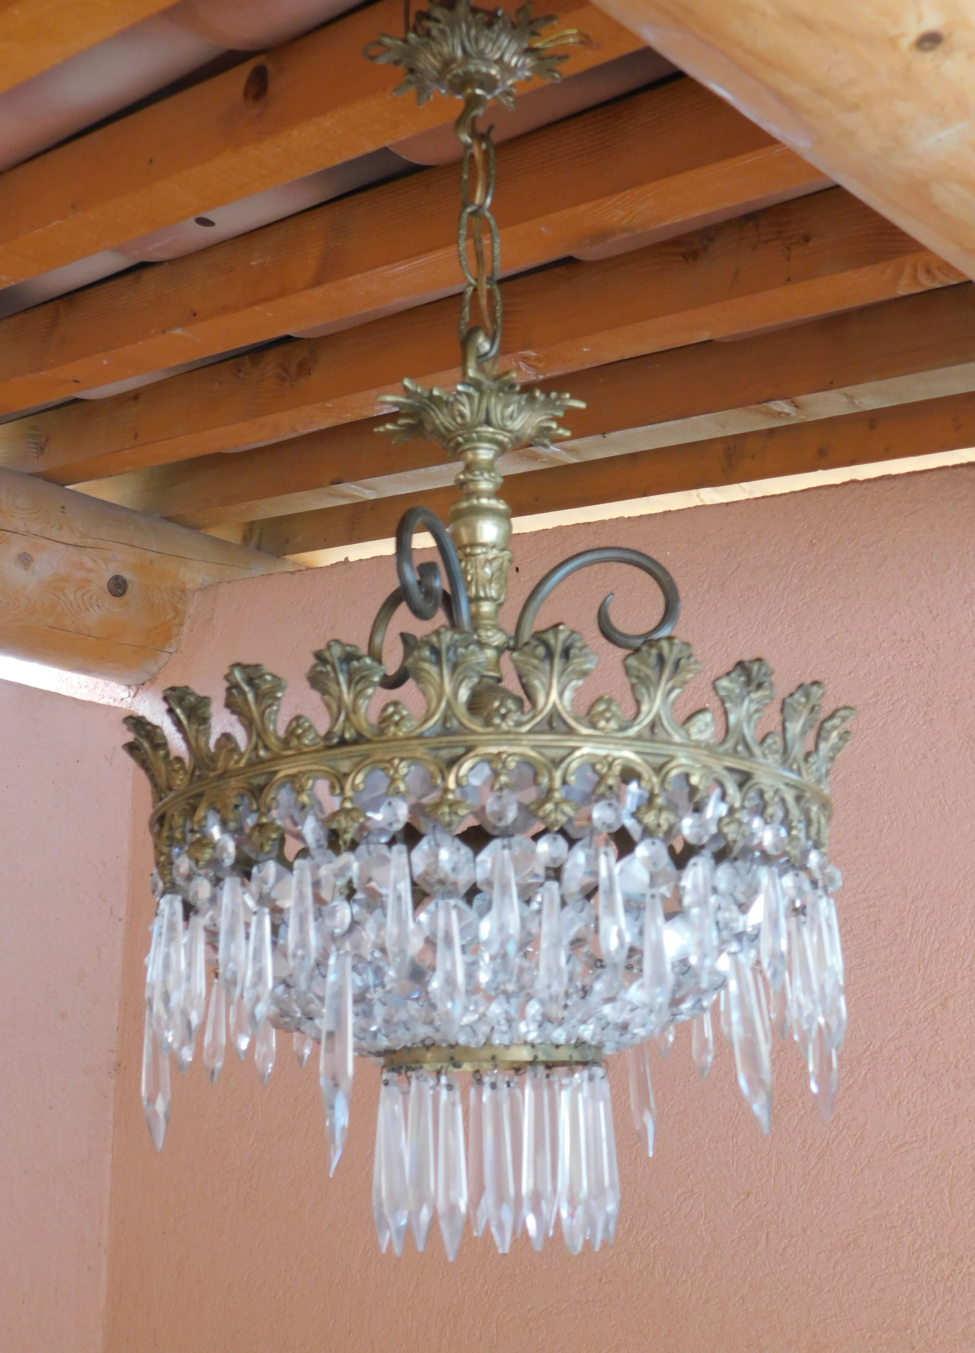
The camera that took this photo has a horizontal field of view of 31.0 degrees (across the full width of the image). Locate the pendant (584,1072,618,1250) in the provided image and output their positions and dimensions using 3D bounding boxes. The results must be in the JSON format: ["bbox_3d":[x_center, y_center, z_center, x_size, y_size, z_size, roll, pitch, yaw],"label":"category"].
[{"bbox_3d":[0.058,0.247,0.903,0.013,0.090,0.015,-10,-21,26],"label":"pendant"}]

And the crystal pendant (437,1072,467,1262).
[{"bbox_3d":[-0.018,0.244,0.875,0.015,0.090,0.013,-9,-21,22],"label":"crystal pendant"}]

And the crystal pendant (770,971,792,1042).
[{"bbox_3d":[0.178,0.189,1.066,0.011,0.064,0.013,5,-18,-19],"label":"crystal pendant"}]

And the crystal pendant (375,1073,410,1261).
[{"bbox_3d":[-0.052,0.264,0.954,0.015,0.096,0.017,6,-19,-21],"label":"crystal pendant"}]

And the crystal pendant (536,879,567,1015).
[{"bbox_3d":[0.029,0.124,0.804,0.014,0.063,0.011,1,-18,-7],"label":"crystal pendant"}]

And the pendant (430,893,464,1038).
[{"bbox_3d":[-0.017,0.129,0.780,0.016,0.064,0.011,-3,-19,6],"label":"pendant"}]

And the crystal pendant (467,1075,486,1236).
[{"bbox_3d":[-0.005,0.278,1.019,0.014,0.091,0.012,2,-18,-10],"label":"crystal pendant"}]

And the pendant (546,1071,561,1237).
[{"bbox_3d":[0.037,0.279,1.028,0.015,0.094,0.013,-11,-20,29],"label":"pendant"}]

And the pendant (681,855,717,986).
[{"bbox_3d":[0.100,0.115,0.832,0.015,0.062,0.012,9,-20,-29],"label":"pendant"}]

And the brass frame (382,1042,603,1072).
[{"bbox_3d":[0.004,0.215,0.993,0.123,0.011,0.123,-1,-17,0],"label":"brass frame"}]

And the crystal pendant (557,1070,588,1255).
[{"bbox_3d":[0.043,0.244,0.885,0.015,0.089,0.013,14,-24,-37],"label":"crystal pendant"}]

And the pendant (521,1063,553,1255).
[{"bbox_3d":[0.026,0.248,0.907,0.016,0.091,0.012,5,-18,-19],"label":"pendant"}]

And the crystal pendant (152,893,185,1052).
[{"bbox_3d":[-0.162,0.150,0.892,0.012,0.076,0.015,9,-20,-30],"label":"crystal pendant"}]

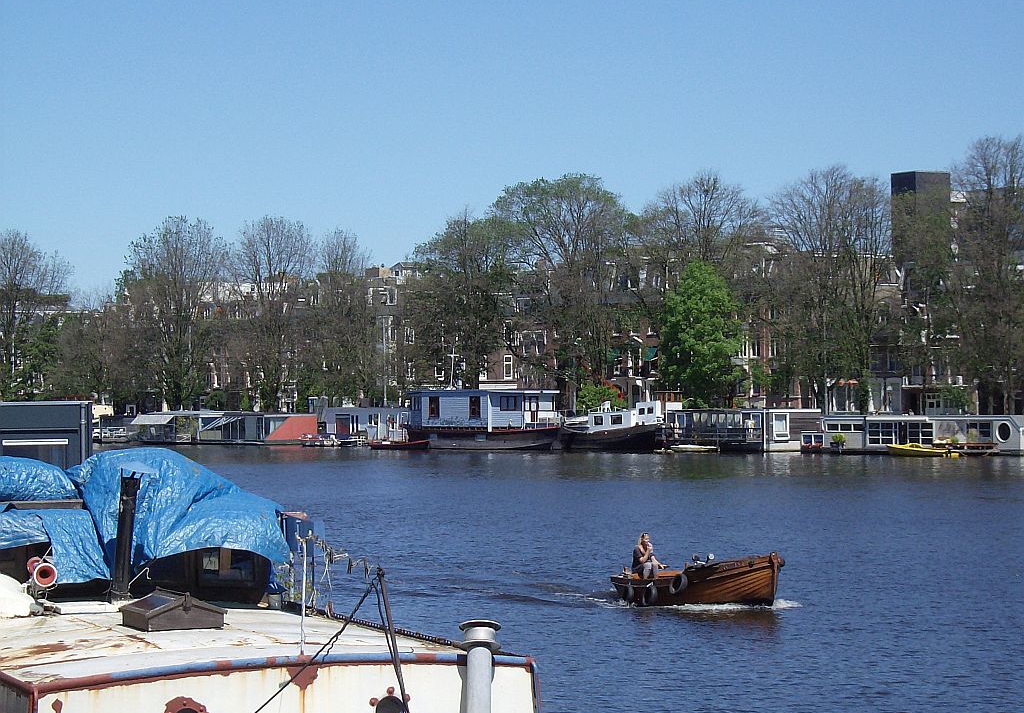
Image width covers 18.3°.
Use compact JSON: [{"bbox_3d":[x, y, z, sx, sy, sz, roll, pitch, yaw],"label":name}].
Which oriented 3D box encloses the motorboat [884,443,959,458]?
[{"bbox_3d":[29.235,6.684,227.000,5.200,0.980,1.900,0,-1,20],"label":"motorboat"}]

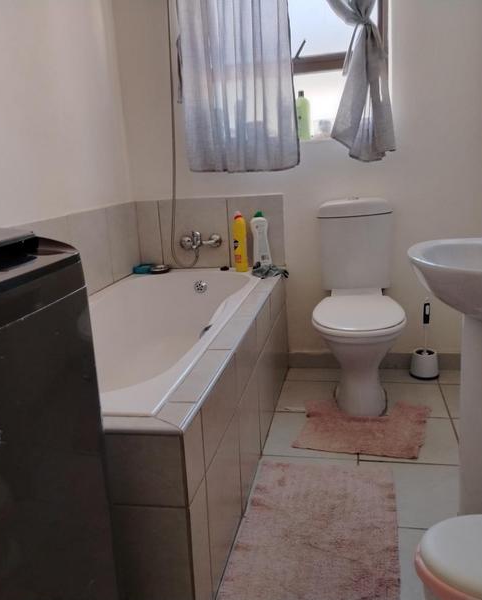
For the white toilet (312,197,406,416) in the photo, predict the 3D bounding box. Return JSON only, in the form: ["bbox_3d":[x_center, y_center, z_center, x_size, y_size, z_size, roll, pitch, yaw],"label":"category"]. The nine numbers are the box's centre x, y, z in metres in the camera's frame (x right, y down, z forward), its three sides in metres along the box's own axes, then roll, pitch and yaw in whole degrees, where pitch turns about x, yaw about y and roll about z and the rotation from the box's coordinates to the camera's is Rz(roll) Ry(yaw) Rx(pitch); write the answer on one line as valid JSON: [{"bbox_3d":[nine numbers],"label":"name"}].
[{"bbox_3d":[0.500,0.008,2.358,0.375,0.856,0.685,0,13,12],"label":"white toilet"}]

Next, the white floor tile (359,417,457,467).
[{"bbox_3d":[0.620,0.516,2.061,0.358,0.010,0.362,0,13,12],"label":"white floor tile"}]

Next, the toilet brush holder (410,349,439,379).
[{"bbox_3d":[0.871,0.303,2.634,0.138,0.116,0.138,0,13,12],"label":"toilet brush holder"}]

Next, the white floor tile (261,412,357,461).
[{"bbox_3d":[0.277,0.519,2.133,0.342,0.010,0.365,0,13,12],"label":"white floor tile"}]

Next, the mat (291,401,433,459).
[{"bbox_3d":[0.477,0.485,2.161,0.515,0.020,0.420,1,14,17],"label":"mat"}]

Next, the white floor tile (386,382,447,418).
[{"bbox_3d":[0.693,0.432,2.403,0.358,0.010,0.358,0,13,12],"label":"white floor tile"}]

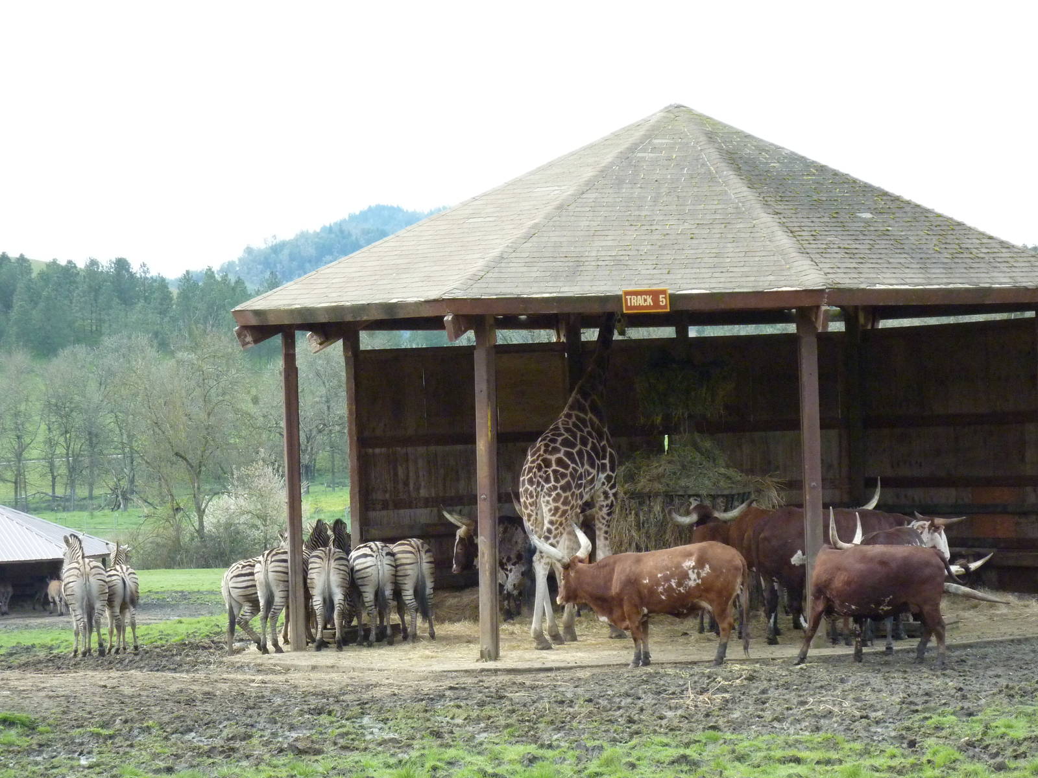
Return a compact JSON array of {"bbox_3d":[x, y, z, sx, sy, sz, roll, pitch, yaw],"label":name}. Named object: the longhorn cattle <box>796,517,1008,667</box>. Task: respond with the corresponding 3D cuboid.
[{"bbox_3d":[3.978,2.184,35.811,2.100,1.500,0.800,-2,-1,15],"label":"longhorn cattle"}]

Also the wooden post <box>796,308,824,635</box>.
[{"bbox_3d":[3.250,1.021,36.929,0.200,3.800,0.200,-1,-1,-12],"label":"wooden post"}]

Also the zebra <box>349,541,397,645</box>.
[{"bbox_3d":[-1.838,2.474,40.710,0.500,1.300,2.000,-2,-1,-8],"label":"zebra"}]

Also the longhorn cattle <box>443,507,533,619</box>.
[{"bbox_3d":[-0.047,2.325,43.511,2.000,1.420,0.750,-1,-1,-30],"label":"longhorn cattle"}]

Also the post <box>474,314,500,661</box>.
[{"bbox_3d":[-0.355,1.105,37.329,0.200,3.850,0.200,-2,-1,12],"label":"post"}]

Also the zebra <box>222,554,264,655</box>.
[{"bbox_3d":[-2.682,2.362,37.955,0.480,1.200,1.850,-2,-1,36],"label":"zebra"}]

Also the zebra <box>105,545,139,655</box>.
[{"bbox_3d":[-4.774,2.477,40.052,0.430,1.290,1.750,-1,0,-6],"label":"zebra"}]

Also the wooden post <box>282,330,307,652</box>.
[{"bbox_3d":[-2.478,1.095,36.764,0.150,3.600,0.150,-1,0,-15],"label":"wooden post"}]

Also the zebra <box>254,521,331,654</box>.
[{"bbox_3d":[-2.518,2.196,37.449,0.480,1.420,1.800,-2,0,19],"label":"zebra"}]

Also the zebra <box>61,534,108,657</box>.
[{"bbox_3d":[-5.606,2.623,42.812,0.550,1.520,2.000,-1,-1,-12],"label":"zebra"}]

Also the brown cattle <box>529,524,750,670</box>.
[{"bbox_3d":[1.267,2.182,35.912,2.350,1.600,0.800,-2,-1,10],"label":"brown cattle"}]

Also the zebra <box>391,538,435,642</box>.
[{"bbox_3d":[-1.366,2.277,38.500,0.500,1.170,1.900,-1,0,-15],"label":"zebra"}]

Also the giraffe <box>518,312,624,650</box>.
[{"bbox_3d":[0.642,0.889,39.833,0.800,4.300,2.200,-2,-1,19],"label":"giraffe"}]

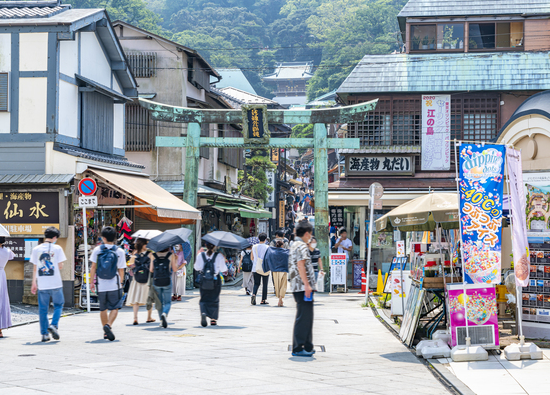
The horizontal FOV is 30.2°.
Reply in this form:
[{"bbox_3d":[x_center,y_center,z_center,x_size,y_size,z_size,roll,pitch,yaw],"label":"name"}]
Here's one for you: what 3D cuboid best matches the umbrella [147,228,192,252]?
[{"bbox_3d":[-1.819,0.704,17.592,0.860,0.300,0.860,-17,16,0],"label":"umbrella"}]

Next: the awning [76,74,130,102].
[{"bbox_3d":[-4.355,-2.762,26.200,0.600,0.450,2.750,0,-2,12],"label":"awning"}]

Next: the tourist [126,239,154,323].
[{"bbox_3d":[-2.471,1.536,18.700,0.490,1.568,0.500,0,-3,11],"label":"tourist"}]

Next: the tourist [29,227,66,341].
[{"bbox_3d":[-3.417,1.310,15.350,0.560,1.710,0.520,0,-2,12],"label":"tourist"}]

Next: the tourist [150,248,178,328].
[{"bbox_3d":[-1.959,1.518,18.000,0.490,1.571,0.500,0,-3,3],"label":"tourist"}]

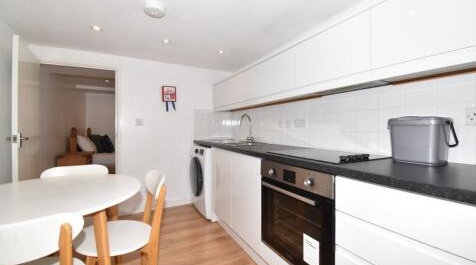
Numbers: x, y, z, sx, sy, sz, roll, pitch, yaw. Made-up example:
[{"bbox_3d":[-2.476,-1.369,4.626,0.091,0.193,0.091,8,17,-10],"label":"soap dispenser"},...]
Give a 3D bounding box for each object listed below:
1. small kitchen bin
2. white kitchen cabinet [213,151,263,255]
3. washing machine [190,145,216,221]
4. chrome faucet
[{"bbox_3d":[0.943,0.043,1.021,0.187,0.230,0.242,0,1,-29],"label":"small kitchen bin"},{"bbox_3d":[0.191,0.548,2.042,0.582,0.726,0.968,0,1,-29],"label":"white kitchen cabinet"},{"bbox_3d":[-0.294,0.637,2.760,0.590,0.850,0.595,0,1,-29],"label":"washing machine"},{"bbox_3d":[0.109,-0.048,2.554,0.185,0.375,0.160,0,1,-29],"label":"chrome faucet"}]

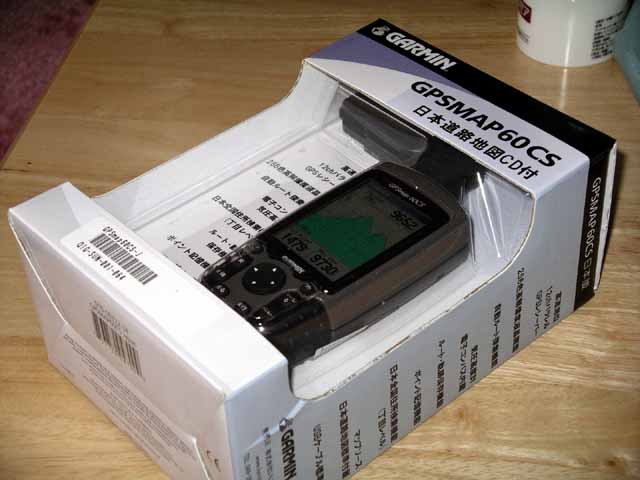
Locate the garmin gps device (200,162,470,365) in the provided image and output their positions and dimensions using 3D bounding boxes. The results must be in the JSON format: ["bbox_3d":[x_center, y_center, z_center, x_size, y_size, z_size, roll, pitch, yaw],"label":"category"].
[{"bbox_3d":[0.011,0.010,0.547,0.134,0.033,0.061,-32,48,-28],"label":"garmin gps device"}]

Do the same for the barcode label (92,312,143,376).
[{"bbox_3d":[-0.078,0.040,0.506,0.002,0.015,0.029,-32,48,-28],"label":"barcode label"}]

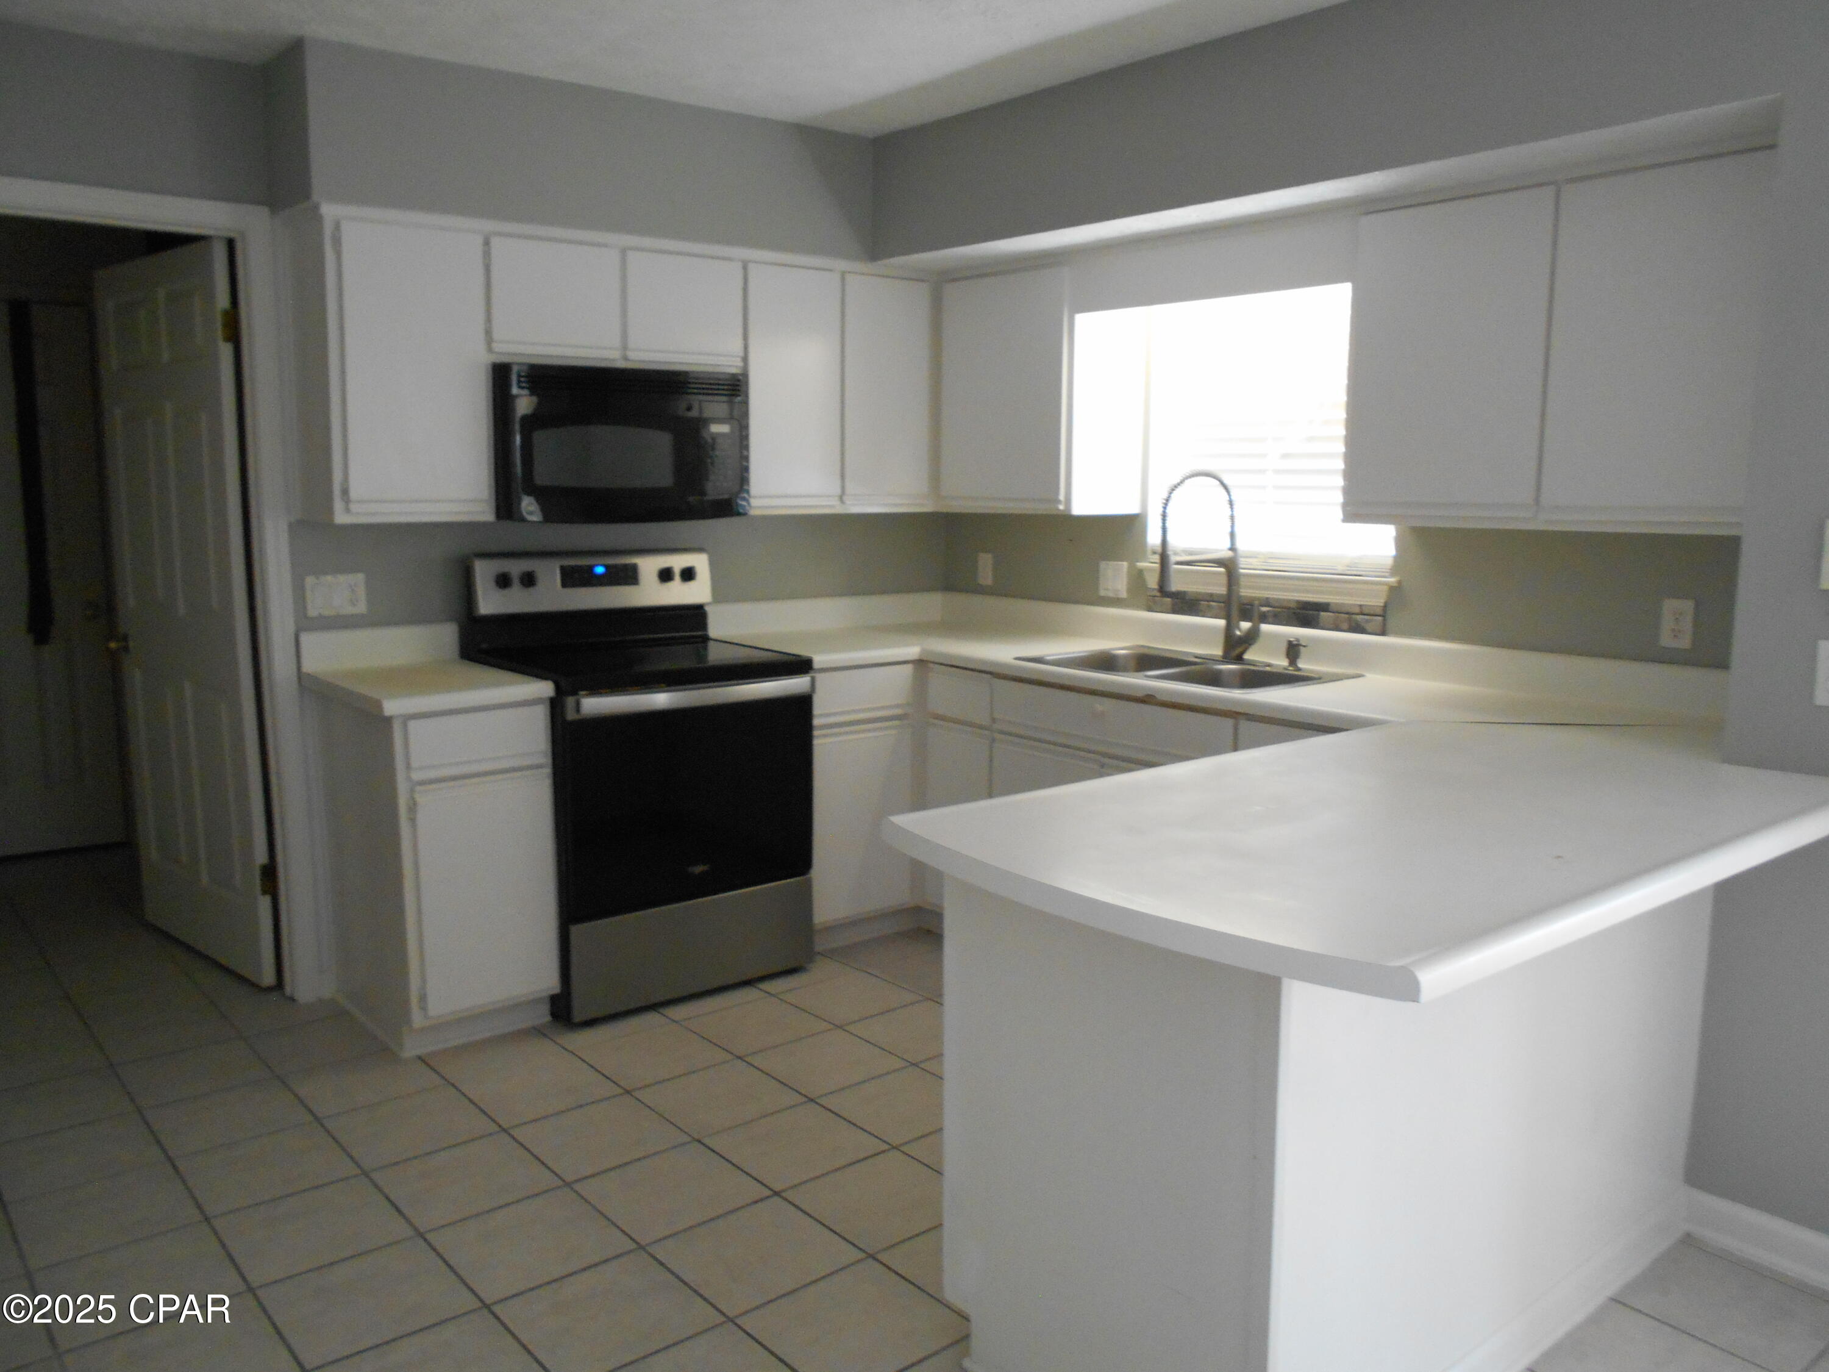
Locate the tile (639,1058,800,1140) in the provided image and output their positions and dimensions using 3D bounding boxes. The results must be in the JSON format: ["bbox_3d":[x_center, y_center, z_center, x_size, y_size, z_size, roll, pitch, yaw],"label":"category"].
[{"bbox_3d":[-0.459,0.969,3.232,0.299,0.010,0.299,-6,11,-40],"label":"tile"}]

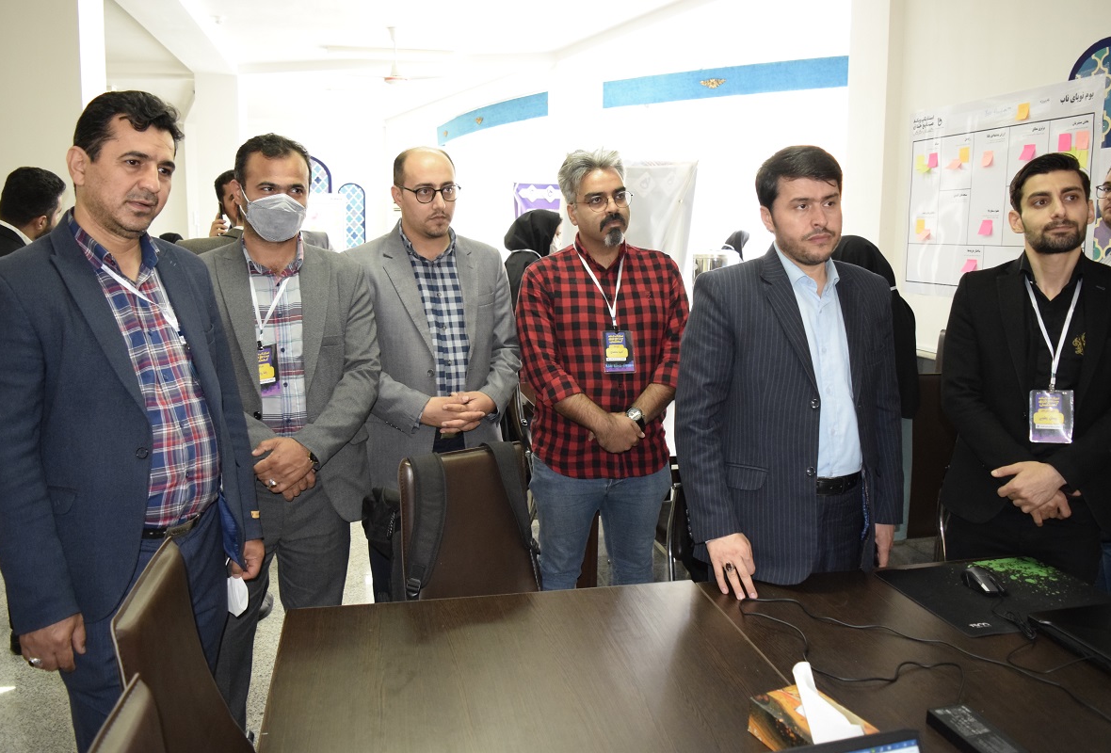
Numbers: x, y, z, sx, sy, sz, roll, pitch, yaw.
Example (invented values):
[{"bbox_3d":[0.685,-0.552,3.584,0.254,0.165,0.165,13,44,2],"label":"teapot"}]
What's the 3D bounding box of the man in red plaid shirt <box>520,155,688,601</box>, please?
[{"bbox_3d":[0.129,0.253,2.381,0.490,1.740,0.360,-2,9,-12],"label":"man in red plaid shirt"}]

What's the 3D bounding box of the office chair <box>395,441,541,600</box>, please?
[{"bbox_3d":[-0.121,0.705,2.057,0.480,0.950,0.580,-4,10,-27],"label":"office chair"}]

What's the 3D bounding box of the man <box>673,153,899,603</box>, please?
[{"bbox_3d":[0.518,0.333,1.998,0.520,1.710,0.400,-3,10,-20],"label":"man"}]

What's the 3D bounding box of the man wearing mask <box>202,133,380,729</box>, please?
[{"bbox_3d":[-0.692,0.271,2.212,0.510,1.750,0.420,-3,10,-20],"label":"man wearing mask"}]

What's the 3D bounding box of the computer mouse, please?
[{"bbox_3d":[0.929,0.445,1.838,0.066,0.039,0.118,0,9,-2],"label":"computer mouse"}]

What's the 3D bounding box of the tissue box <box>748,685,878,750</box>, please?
[{"bbox_3d":[0.394,0.533,1.246,0.112,0.054,0.195,-4,10,-25],"label":"tissue box"}]

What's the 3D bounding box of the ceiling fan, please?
[{"bbox_3d":[-1.695,-3.415,9.000,1.350,0.580,1.300,0,9,0],"label":"ceiling fan"}]

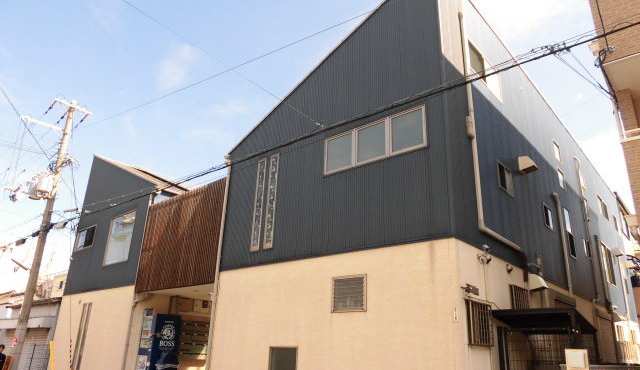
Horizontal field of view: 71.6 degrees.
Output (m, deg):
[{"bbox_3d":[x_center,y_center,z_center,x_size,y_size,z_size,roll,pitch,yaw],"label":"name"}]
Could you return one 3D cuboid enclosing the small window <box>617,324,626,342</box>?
[{"bbox_3d":[9.585,4.700,14.025,0.120,0.570,1.150,-16,-27,39],"label":"small window"}]

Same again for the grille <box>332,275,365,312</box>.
[{"bbox_3d":[0.479,1.811,7.381,0.730,0.580,0.100,-15,-26,39],"label":"grille"}]

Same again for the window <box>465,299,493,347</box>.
[{"bbox_3d":[2.305,1.997,6.340,0.120,0.610,0.750,-16,-27,39],"label":"window"}]

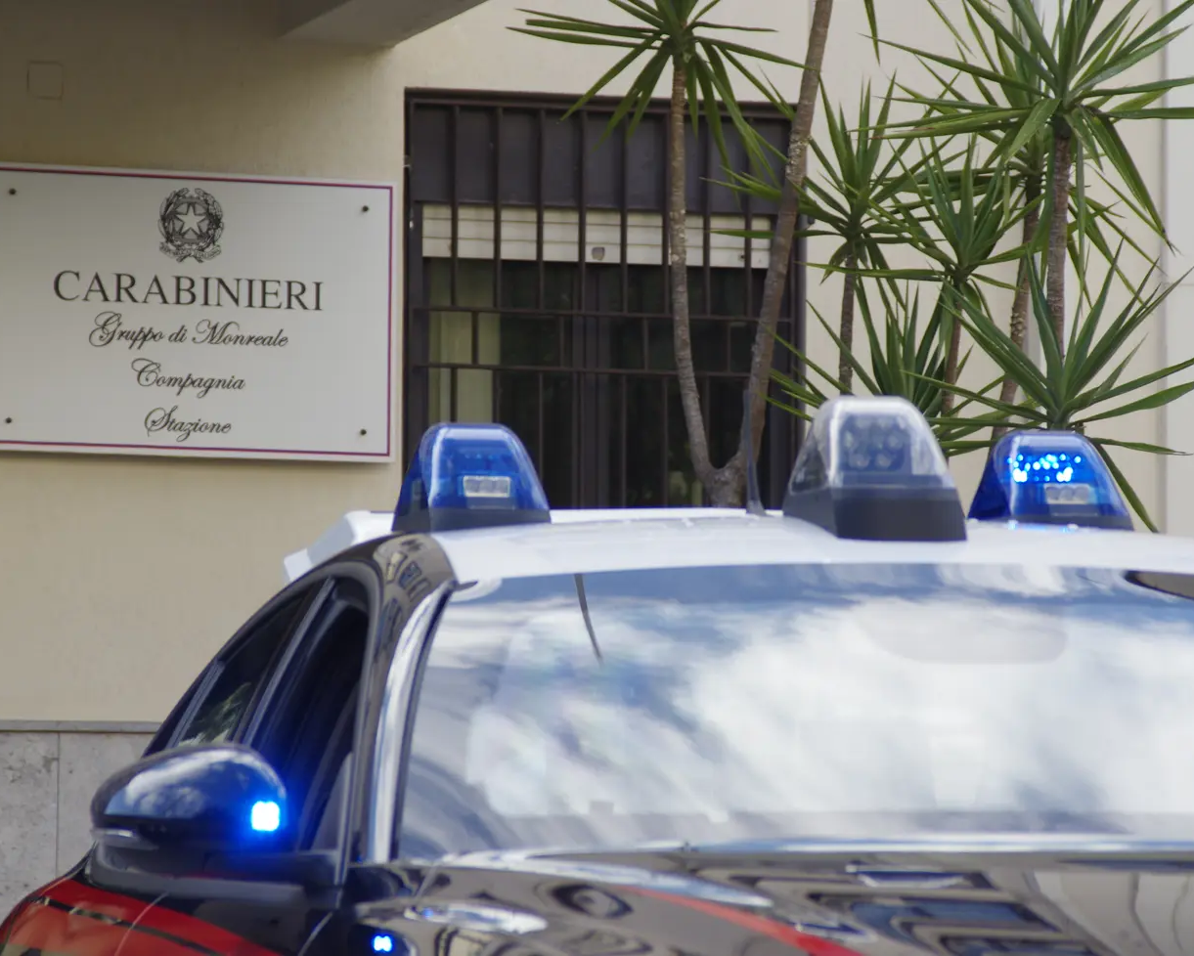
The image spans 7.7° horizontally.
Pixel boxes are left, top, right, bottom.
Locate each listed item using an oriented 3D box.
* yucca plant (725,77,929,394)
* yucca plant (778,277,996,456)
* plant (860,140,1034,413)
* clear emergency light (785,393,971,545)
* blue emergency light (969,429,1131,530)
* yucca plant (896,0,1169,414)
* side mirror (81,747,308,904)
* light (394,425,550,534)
[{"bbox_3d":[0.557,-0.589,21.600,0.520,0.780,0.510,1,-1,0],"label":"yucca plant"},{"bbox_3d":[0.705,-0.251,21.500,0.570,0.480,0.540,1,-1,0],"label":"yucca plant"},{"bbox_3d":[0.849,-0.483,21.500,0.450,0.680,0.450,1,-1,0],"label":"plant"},{"bbox_3d":[0.331,-0.009,10.550,0.160,0.165,0.250,1,-1,-13],"label":"clear emergency light"},{"bbox_3d":[0.568,0.001,11.100,0.155,0.122,0.200,1,-1,-13],"label":"blue emergency light"},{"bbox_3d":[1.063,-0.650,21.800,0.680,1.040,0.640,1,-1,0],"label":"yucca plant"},{"bbox_3d":[-0.435,0.378,9.700,0.235,0.170,0.160,1,-1,-13],"label":"side mirror"},{"bbox_3d":[-0.153,-0.001,10.950,0.155,0.128,0.200,1,-1,-13],"label":"light"}]

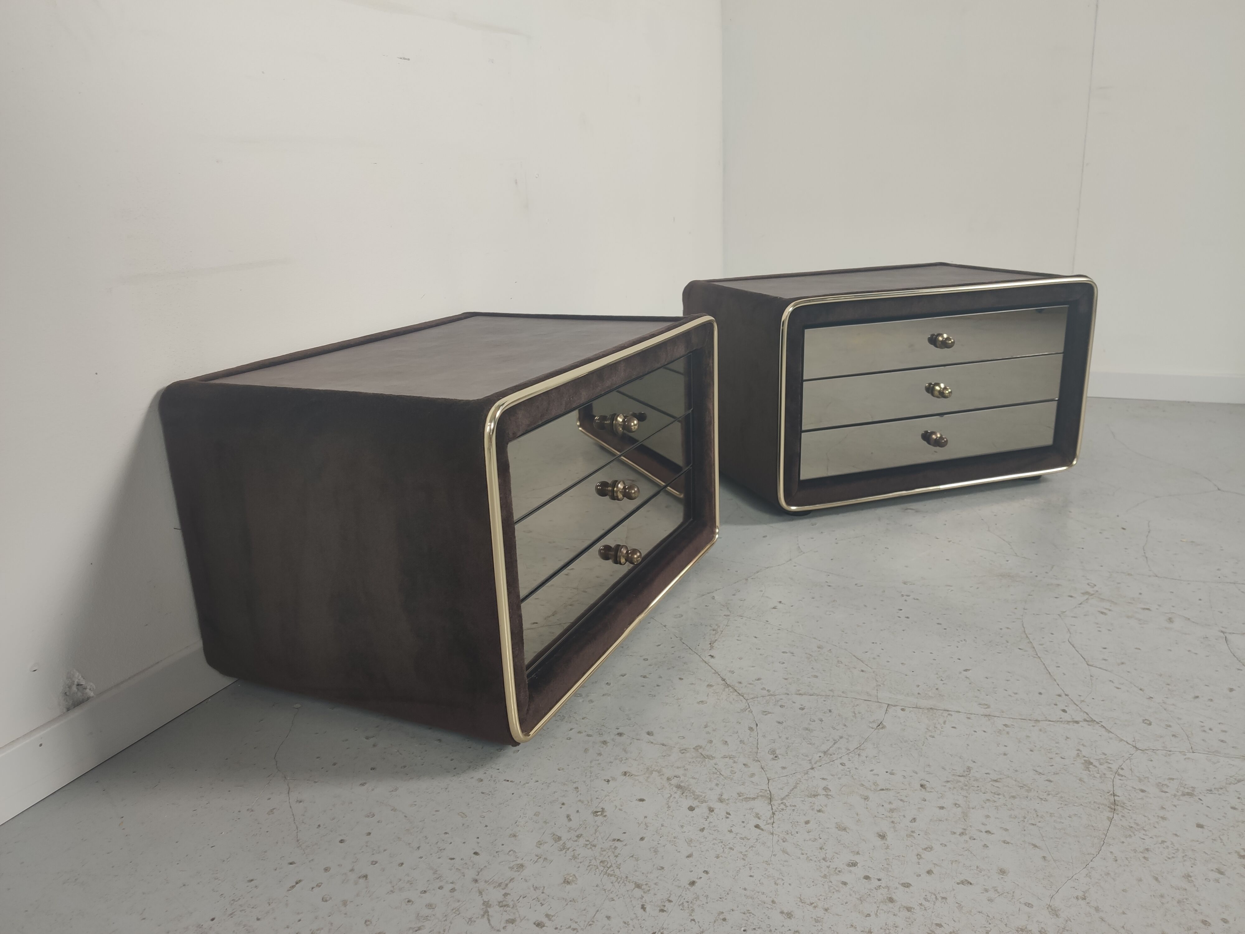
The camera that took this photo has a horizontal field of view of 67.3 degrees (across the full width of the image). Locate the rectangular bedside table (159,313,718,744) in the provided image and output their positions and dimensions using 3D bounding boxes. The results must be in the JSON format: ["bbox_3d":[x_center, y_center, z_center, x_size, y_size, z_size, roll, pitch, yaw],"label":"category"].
[{"bbox_3d":[-0.172,0.025,1.238,0.413,0.379,0.625,5,18,24],"label":"rectangular bedside table"}]

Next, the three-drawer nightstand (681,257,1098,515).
[{"bbox_3d":[0.488,-0.172,1.809,0.625,0.379,0.413,-8,17,-17],"label":"three-drawer nightstand"}]

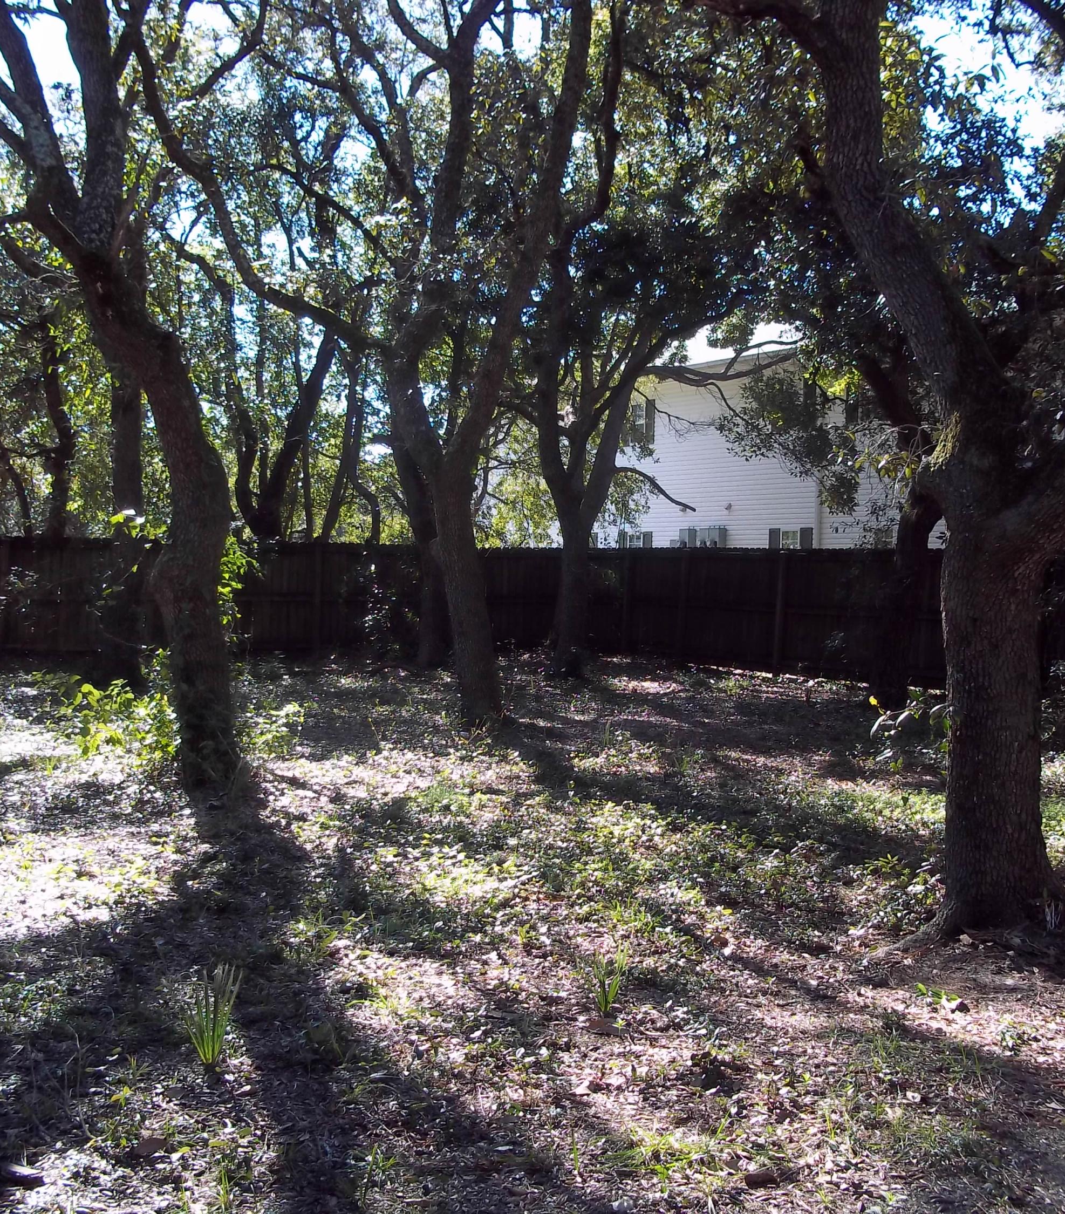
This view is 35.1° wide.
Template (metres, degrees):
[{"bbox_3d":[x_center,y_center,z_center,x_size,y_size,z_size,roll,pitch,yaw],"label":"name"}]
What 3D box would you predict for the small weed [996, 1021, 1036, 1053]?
[{"bbox_3d":[1.571,1.395,5.465,0.123,0.061,0.111,2,2,16],"label":"small weed"}]

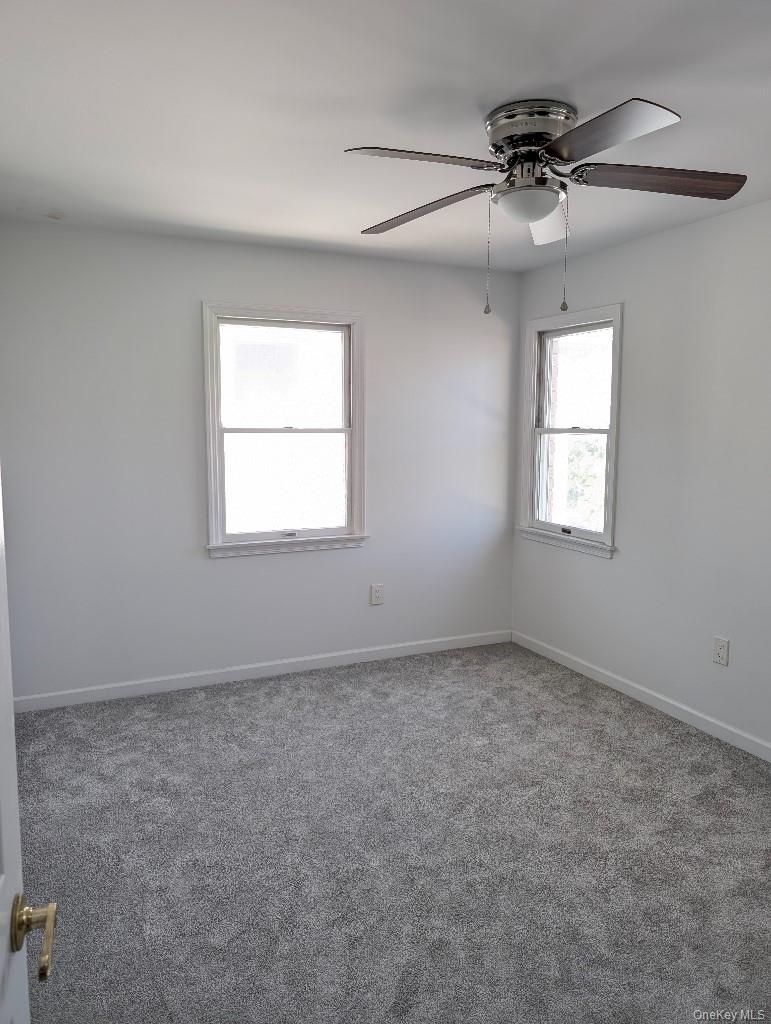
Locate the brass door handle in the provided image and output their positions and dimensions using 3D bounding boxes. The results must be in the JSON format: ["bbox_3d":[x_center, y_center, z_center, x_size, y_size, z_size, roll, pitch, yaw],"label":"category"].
[{"bbox_3d":[-0.387,0.466,0.785,0.053,0.060,0.118,-2,7,-18],"label":"brass door handle"}]

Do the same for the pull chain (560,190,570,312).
[{"bbox_3d":[0.581,-0.844,2.293,0.020,0.387,0.020,1,7,11],"label":"pull chain"}]

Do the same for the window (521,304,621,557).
[{"bbox_3d":[1.075,-0.461,4.173,0.100,1.356,0.865,-3,7,-24],"label":"window"}]

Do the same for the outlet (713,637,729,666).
[{"bbox_3d":[1.530,0.638,3.251,0.010,0.117,0.075,-3,7,-24],"label":"outlet"}]

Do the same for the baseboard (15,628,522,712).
[{"bbox_3d":[-0.537,0.905,4.136,3.060,0.083,0.018,-3,7,-24],"label":"baseboard"}]

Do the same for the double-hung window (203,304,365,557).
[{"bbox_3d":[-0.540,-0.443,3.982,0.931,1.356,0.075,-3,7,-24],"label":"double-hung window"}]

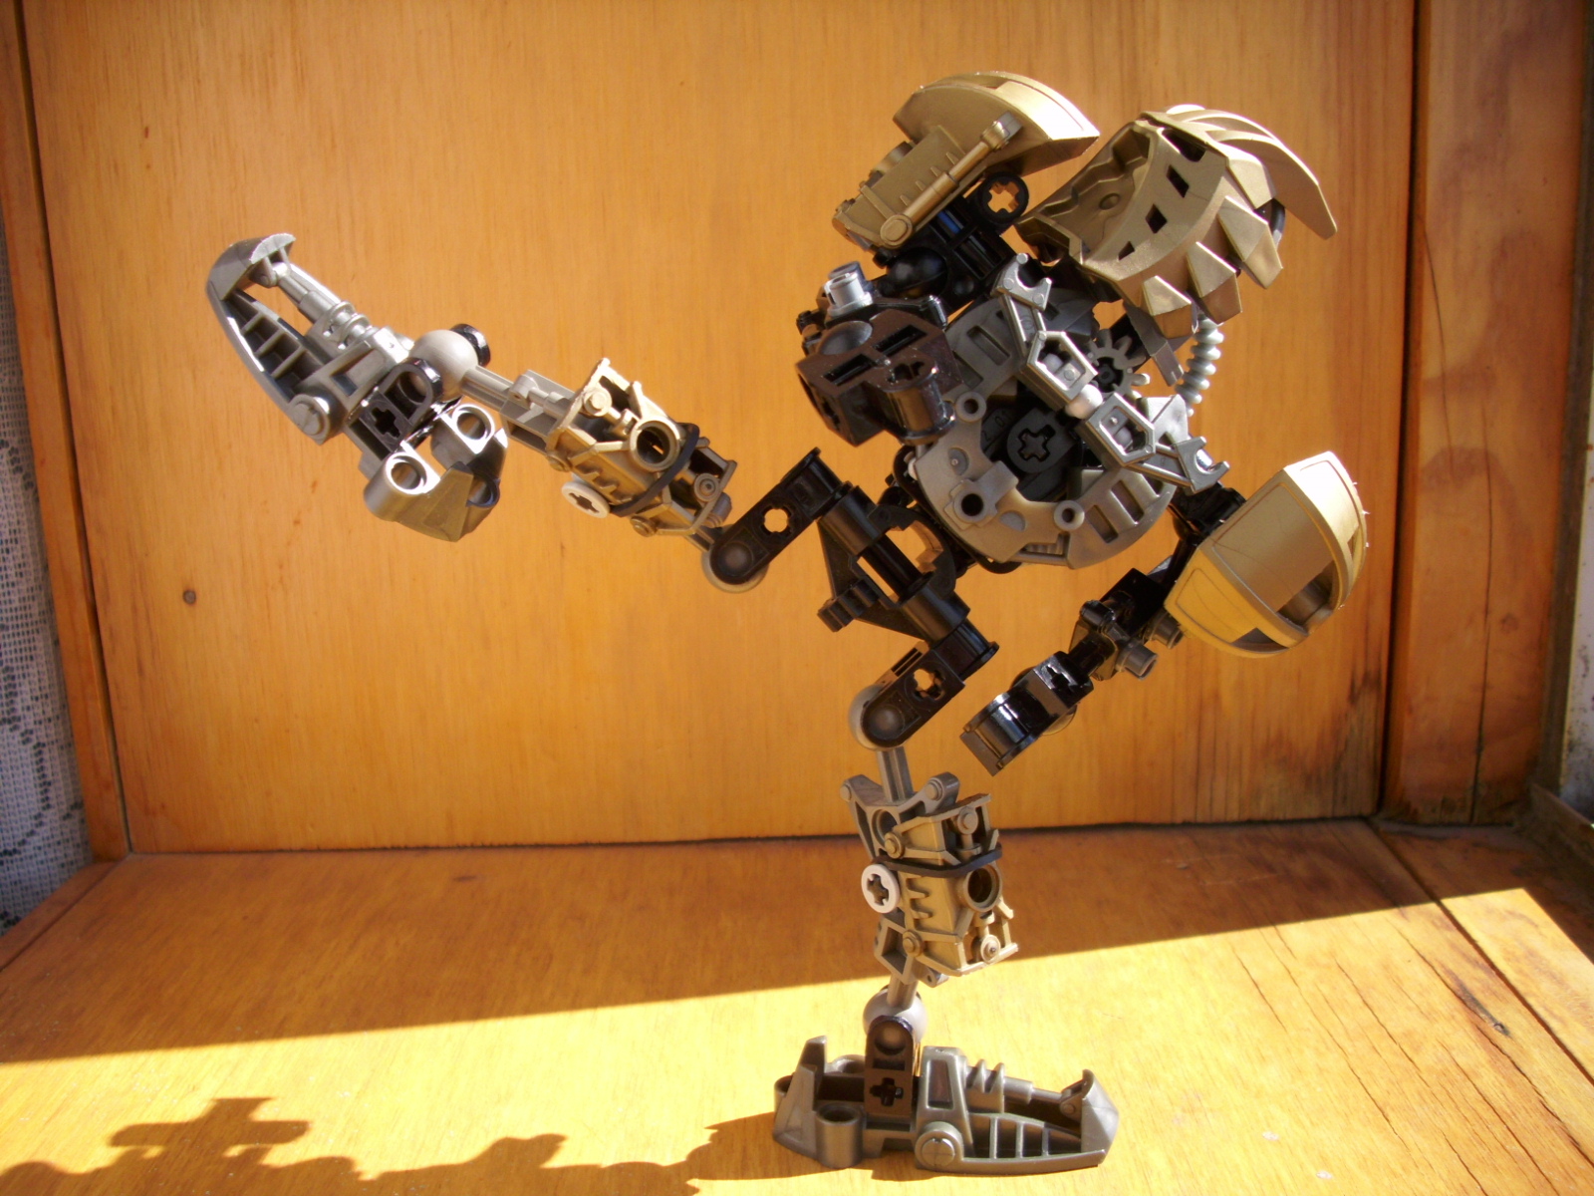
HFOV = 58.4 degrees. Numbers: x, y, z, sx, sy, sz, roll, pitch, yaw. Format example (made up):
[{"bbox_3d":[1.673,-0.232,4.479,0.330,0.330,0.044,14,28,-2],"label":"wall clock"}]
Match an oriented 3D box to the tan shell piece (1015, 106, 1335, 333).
[{"bbox_3d":[0.057,-0.055,0.212,0.033,0.028,0.029,-40,38,3],"label":"tan shell piece"}]

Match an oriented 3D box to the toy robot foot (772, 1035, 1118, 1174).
[{"bbox_3d":[0.023,0.077,0.222,0.051,0.017,0.022,0,12,10],"label":"toy robot foot"}]

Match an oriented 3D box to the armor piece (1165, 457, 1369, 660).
[{"bbox_3d":[0.070,-0.006,0.212,0.031,0.025,0.017,-40,45,0],"label":"armor piece"}]

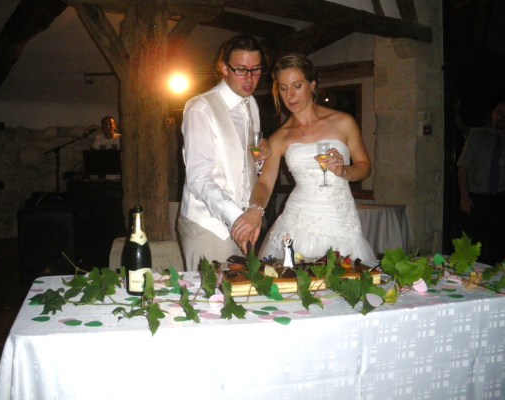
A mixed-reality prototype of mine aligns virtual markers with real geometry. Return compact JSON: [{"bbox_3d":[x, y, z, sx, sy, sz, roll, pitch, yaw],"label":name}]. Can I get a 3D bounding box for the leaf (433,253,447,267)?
[{"bbox_3d":[0.789,0.252,2.340,0.053,0.052,0.015,0,5,5],"label":"leaf"}]

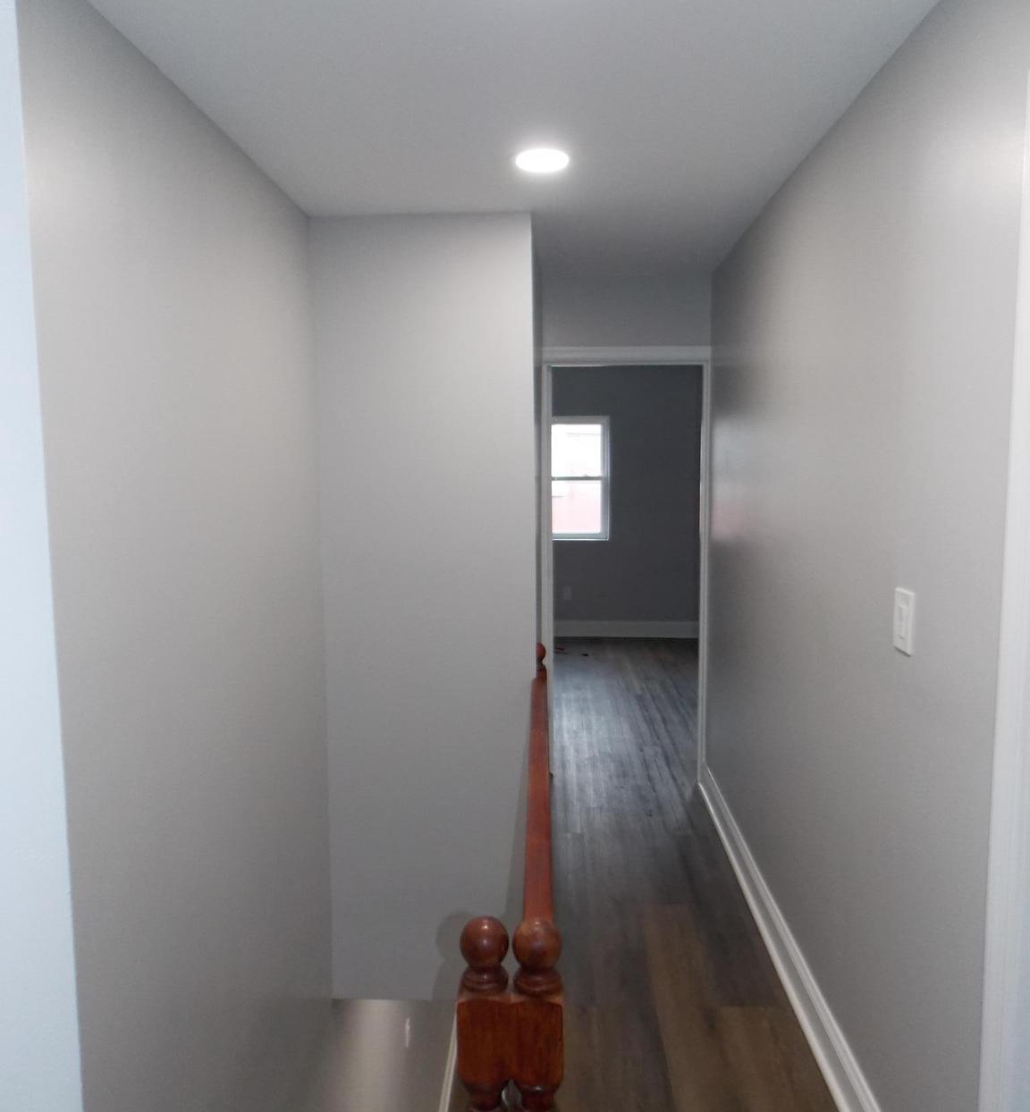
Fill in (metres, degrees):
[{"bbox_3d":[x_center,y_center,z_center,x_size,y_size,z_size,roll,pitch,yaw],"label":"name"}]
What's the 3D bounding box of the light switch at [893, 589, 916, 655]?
[{"bbox_3d":[0.800,0.136,1.876,0.014,0.121,0.077,0,7,3],"label":"light switch"}]

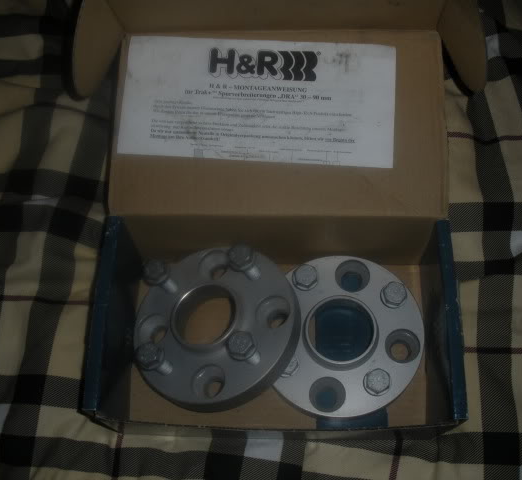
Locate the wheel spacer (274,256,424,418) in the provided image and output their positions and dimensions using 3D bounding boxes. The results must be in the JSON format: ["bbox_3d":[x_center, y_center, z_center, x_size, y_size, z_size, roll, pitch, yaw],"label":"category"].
[{"bbox_3d":[0.061,0.073,0.522,0.131,0.030,0.131,0,64,5],"label":"wheel spacer"}]

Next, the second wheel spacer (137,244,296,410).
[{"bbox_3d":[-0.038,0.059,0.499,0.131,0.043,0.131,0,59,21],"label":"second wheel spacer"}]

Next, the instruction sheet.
[{"bbox_3d":[-0.002,-0.108,0.515,0.210,0.002,0.099,3,78,4],"label":"instruction sheet"}]

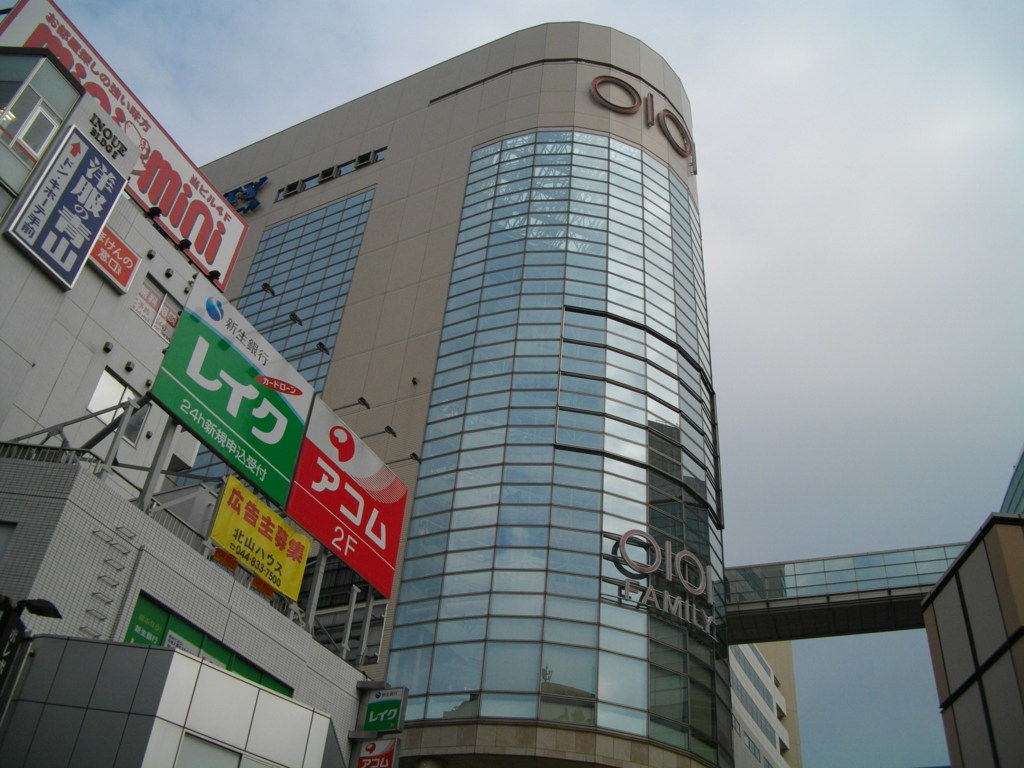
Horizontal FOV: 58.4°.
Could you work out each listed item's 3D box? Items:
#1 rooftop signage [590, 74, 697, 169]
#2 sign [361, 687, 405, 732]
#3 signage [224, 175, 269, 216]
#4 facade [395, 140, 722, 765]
[{"bbox_3d":[8.182,-15.842,54.941,8.342,3.104,1.358,26,-42,-24],"label":"rooftop signage"},{"bbox_3d":[-2.655,6.956,19.454,0.860,0.930,0.240,-12,-41,22],"label":"sign"},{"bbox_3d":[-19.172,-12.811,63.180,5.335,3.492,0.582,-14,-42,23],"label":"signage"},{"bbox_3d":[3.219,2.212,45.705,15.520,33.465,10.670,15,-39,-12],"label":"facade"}]

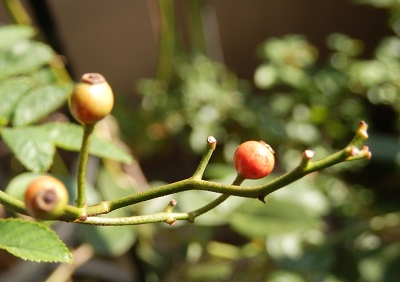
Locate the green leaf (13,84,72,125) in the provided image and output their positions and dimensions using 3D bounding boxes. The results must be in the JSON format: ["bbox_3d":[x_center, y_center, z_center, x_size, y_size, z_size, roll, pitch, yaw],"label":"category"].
[{"bbox_3d":[-0.074,-0.017,0.360,0.018,0.035,0.007,50,-3,28],"label":"green leaf"}]

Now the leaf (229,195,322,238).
[{"bbox_3d":[0.045,0.045,0.460,0.057,0.009,0.031,7,49,3],"label":"leaf"}]

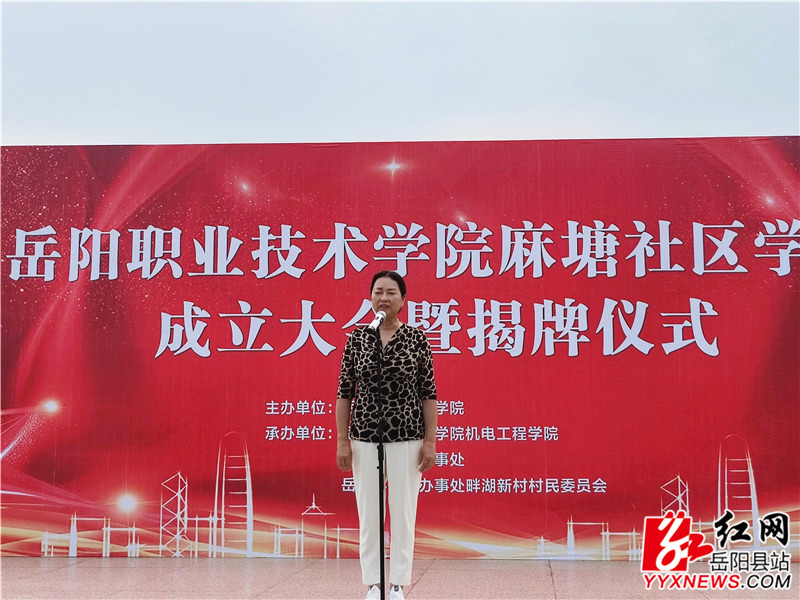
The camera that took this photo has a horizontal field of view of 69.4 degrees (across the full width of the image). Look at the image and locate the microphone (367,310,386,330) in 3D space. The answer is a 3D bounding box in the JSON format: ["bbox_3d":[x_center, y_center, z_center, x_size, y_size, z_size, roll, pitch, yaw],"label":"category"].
[{"bbox_3d":[-0.104,0.103,2.654,0.050,0.050,0.215,-1,20,13],"label":"microphone"}]

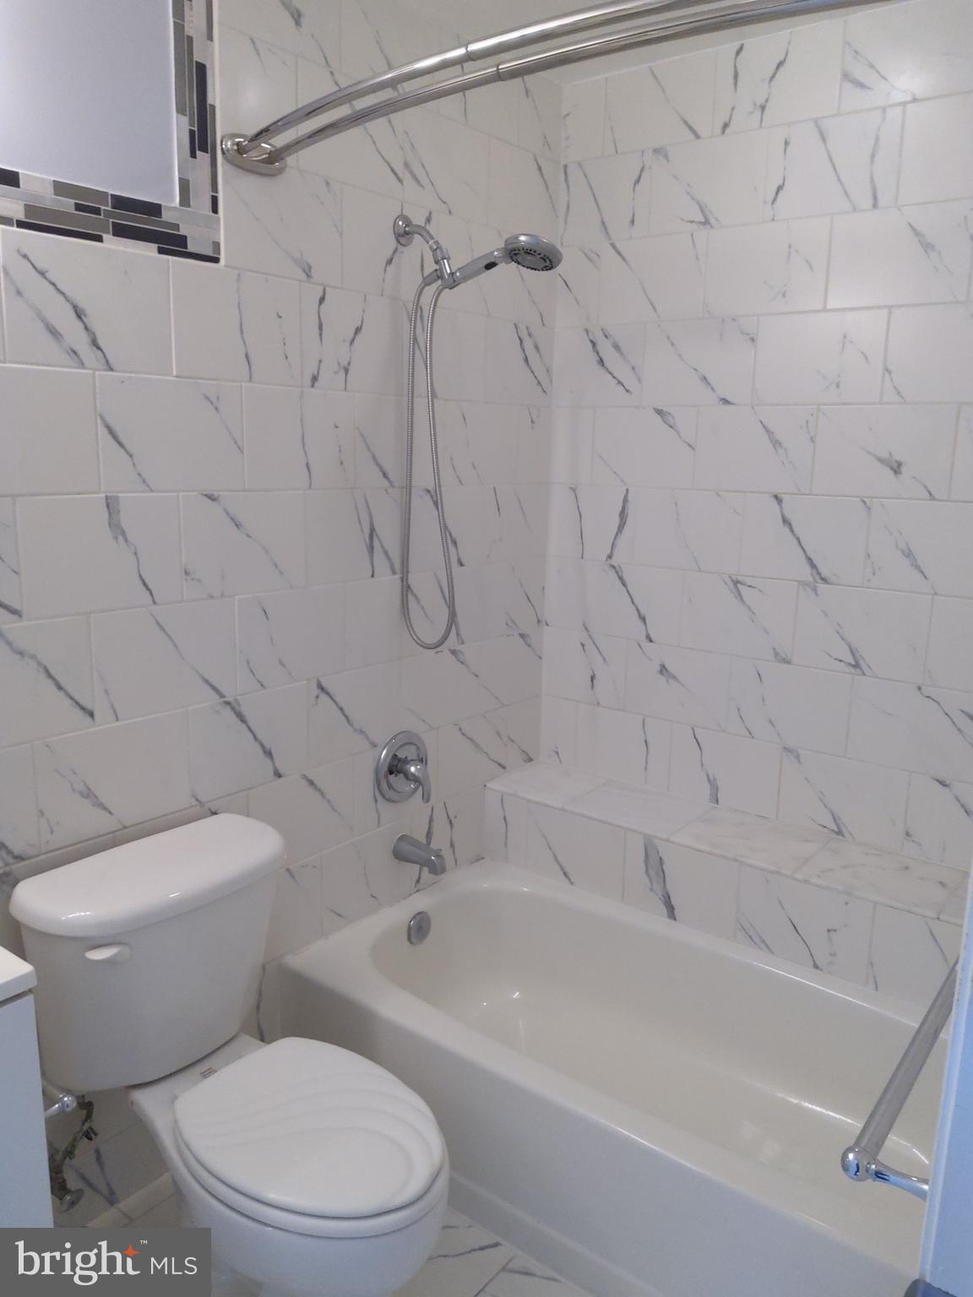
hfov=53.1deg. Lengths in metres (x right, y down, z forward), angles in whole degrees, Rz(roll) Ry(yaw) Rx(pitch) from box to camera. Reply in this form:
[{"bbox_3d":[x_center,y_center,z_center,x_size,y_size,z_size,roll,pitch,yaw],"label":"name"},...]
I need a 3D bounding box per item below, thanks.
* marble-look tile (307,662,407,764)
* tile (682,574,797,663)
[{"bbox_3d":[-0.304,0.148,2.260,0.010,0.204,0.302,10,15,37],"label":"marble-look tile"},{"bbox_3d":[0.626,-0.083,2.428,0.299,0.201,0.010,10,15,37],"label":"tile"}]

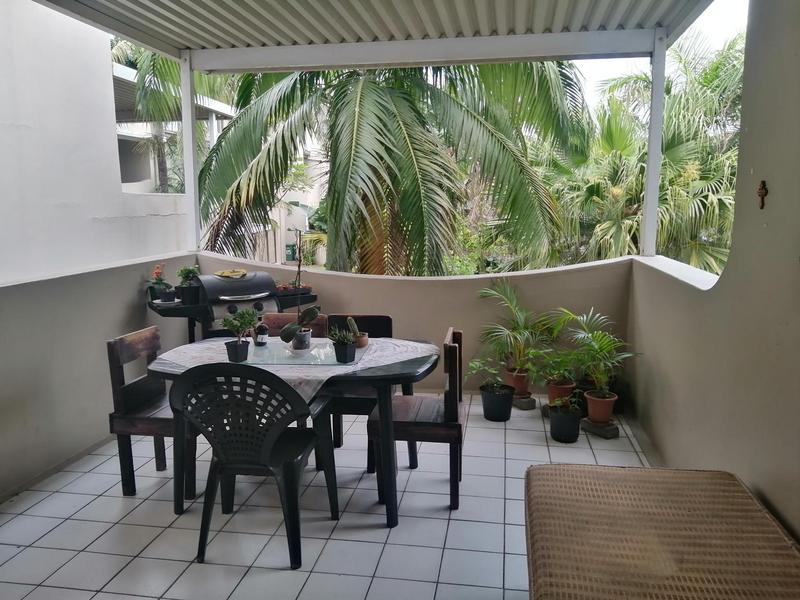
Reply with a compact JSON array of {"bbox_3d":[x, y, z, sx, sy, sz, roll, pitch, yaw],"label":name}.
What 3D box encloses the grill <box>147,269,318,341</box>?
[{"bbox_3d":[-1.160,0.315,4.303,1.116,1.042,0.544,-6,9,-35],"label":"grill"}]

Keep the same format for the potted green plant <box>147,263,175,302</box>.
[{"bbox_3d":[-1.669,-0.122,4.187,0.192,0.268,0.172,-3,8,-20],"label":"potted green plant"}]

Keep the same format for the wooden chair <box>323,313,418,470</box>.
[{"bbox_3d":[-0.273,0.523,3.475,0.415,0.815,0.466,0,7,10],"label":"wooden chair"}]

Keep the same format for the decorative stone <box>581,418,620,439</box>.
[{"bbox_3d":[1.302,0.827,3.903,0.177,0.061,0.210,-5,9,-32],"label":"decorative stone"}]

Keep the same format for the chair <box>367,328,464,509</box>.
[{"bbox_3d":[0.106,0.572,3.056,0.466,0.815,0.420,0,7,10],"label":"chair"}]

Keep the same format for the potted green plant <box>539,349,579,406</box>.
[{"bbox_3d":[1.238,0.582,4.679,0.309,0.415,0.290,1,7,10],"label":"potted green plant"}]

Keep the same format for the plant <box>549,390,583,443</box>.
[{"bbox_3d":[1.046,0.718,3.783,0.207,0.314,0.202,0,7,10],"label":"plant"}]

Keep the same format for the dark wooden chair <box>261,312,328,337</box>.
[{"bbox_3d":[-0.703,0.553,3.754,0.425,0.868,0.470,1,7,10],"label":"dark wooden chair"}]

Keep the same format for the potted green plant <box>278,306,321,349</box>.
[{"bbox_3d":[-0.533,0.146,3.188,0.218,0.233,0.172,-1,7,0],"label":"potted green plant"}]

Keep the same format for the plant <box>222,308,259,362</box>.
[{"bbox_3d":[-0.828,0.182,3.127,0.183,0.267,0.160,1,7,10],"label":"plant"}]

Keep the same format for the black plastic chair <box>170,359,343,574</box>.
[{"bbox_3d":[-0.591,0.628,2.599,0.597,0.837,0.519,0,7,8],"label":"black plastic chair"}]

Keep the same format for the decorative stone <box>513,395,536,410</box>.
[{"bbox_3d":[0.979,0.811,4.802,0.219,0.075,0.190,1,7,10],"label":"decorative stone"}]

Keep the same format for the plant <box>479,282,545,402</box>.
[{"bbox_3d":[0.899,0.300,4.815,0.536,0.917,0.460,1,7,10],"label":"plant"}]

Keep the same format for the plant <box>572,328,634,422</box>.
[{"bbox_3d":[1.394,0.502,4.163,0.426,0.673,0.420,1,7,10],"label":"plant"}]

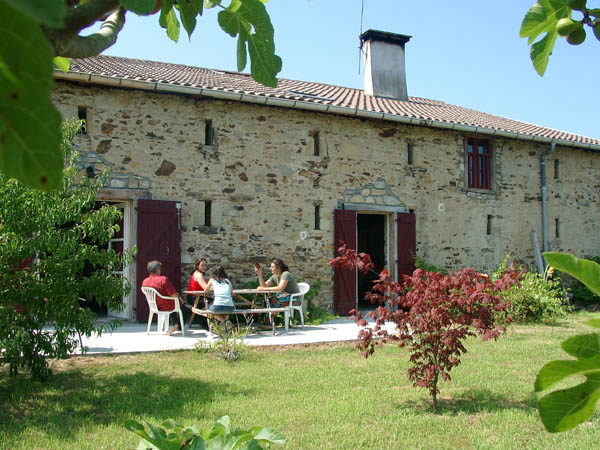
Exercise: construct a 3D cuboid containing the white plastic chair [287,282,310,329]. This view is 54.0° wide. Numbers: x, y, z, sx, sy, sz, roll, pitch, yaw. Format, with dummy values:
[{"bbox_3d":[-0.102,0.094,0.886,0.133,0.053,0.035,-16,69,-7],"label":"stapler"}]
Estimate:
[{"bbox_3d":[-0.140,1.444,10.500,0.560,0.810,0.560,4,-6,-40],"label":"white plastic chair"}]

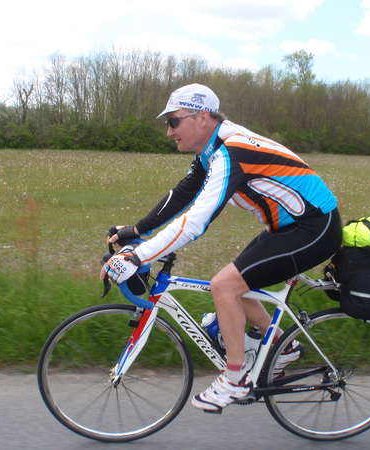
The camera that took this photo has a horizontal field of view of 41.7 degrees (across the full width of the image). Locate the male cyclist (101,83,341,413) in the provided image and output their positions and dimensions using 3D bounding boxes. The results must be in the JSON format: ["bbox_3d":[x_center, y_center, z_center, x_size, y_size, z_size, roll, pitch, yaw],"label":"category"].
[{"bbox_3d":[0.166,0.118,2.025,1.000,1.350,0.500,2,12,-6],"label":"male cyclist"}]

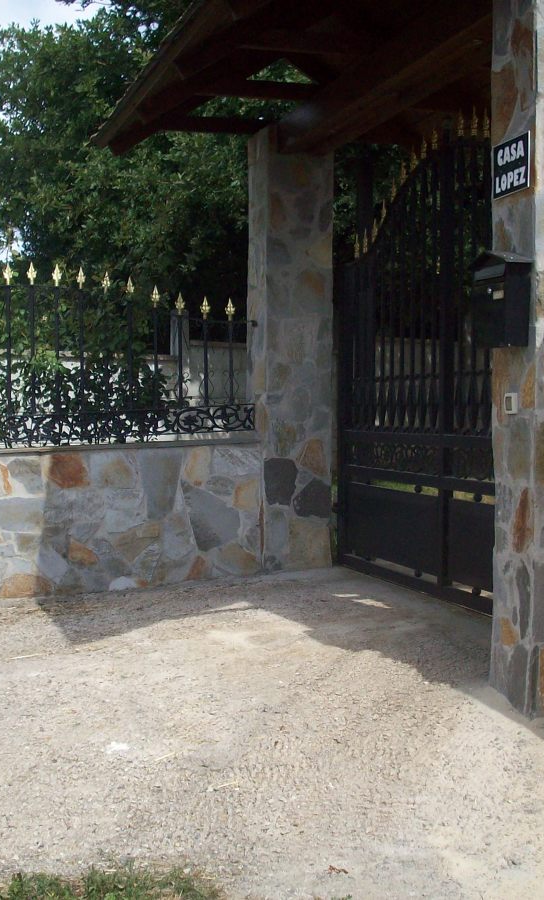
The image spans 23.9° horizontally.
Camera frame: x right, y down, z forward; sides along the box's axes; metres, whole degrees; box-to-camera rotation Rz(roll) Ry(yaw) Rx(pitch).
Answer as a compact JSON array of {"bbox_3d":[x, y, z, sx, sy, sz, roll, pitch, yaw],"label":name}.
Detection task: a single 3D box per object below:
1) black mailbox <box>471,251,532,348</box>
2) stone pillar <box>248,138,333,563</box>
[{"bbox_3d":[0.815,-0.525,4.546,0.115,0.320,0.265,0,2,-16],"label":"black mailbox"},{"bbox_3d":[0.111,-0.613,7.835,0.420,2.655,0.400,0,2,-16],"label":"stone pillar"}]

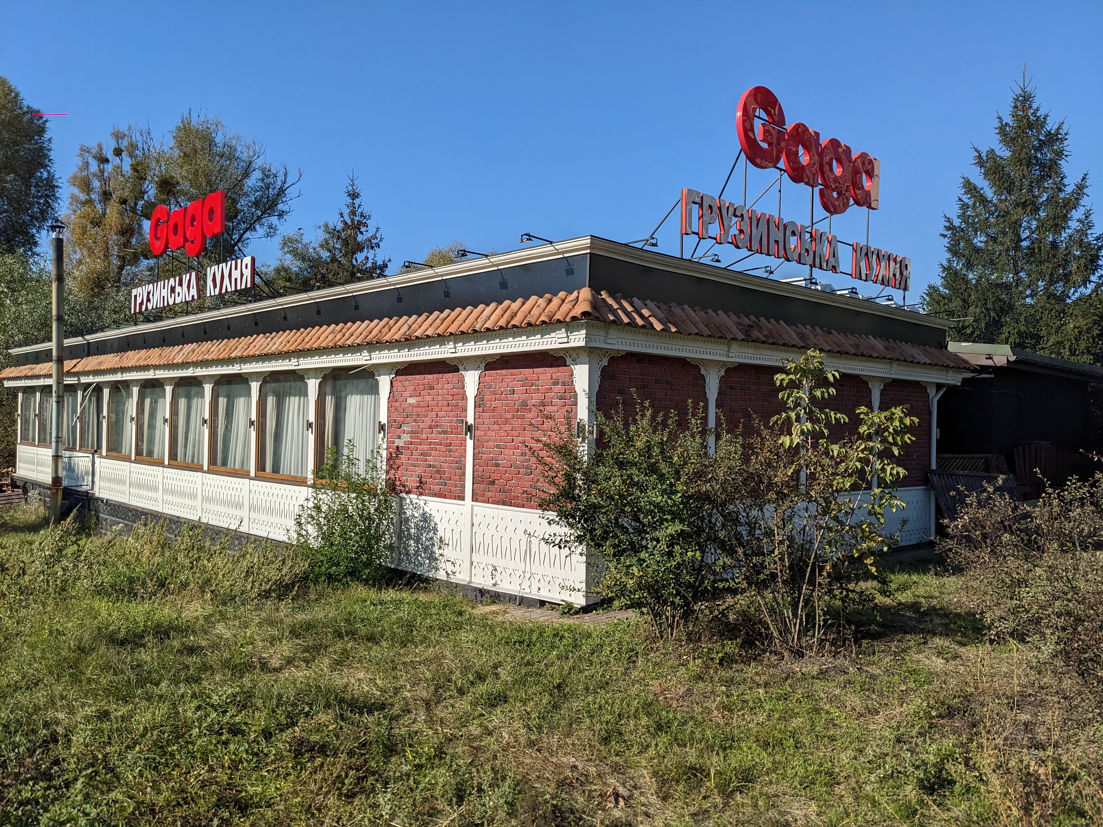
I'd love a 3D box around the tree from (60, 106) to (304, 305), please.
[{"bbox_3d":[-19.870,-6.884,45.928,12.200,18.532,12.200,1,0,0],"label":"tree"}]

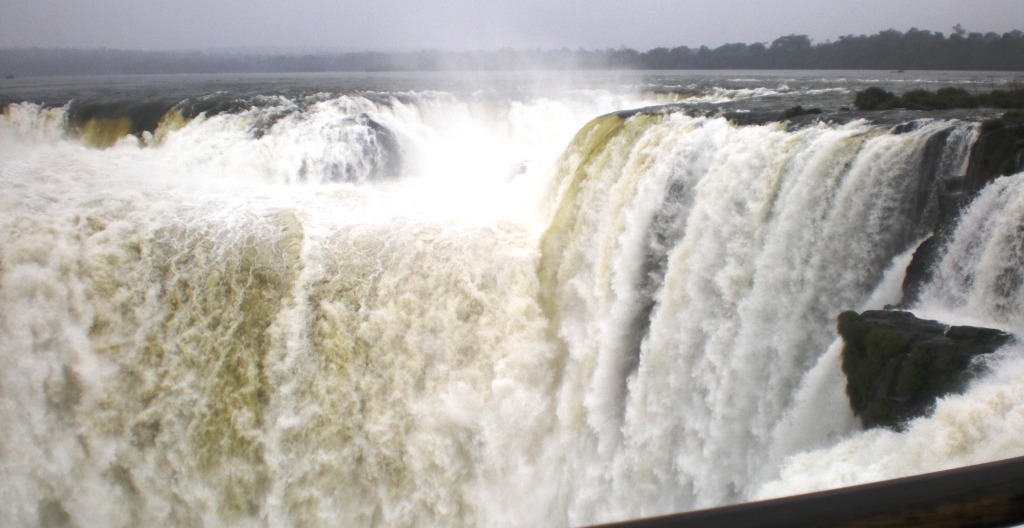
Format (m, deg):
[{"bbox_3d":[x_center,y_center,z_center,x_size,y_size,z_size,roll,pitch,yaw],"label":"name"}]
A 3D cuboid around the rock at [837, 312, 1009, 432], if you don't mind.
[{"bbox_3d":[20.400,5.200,56.000,7.800,4.800,5.500,5,11,27],"label":"rock"}]

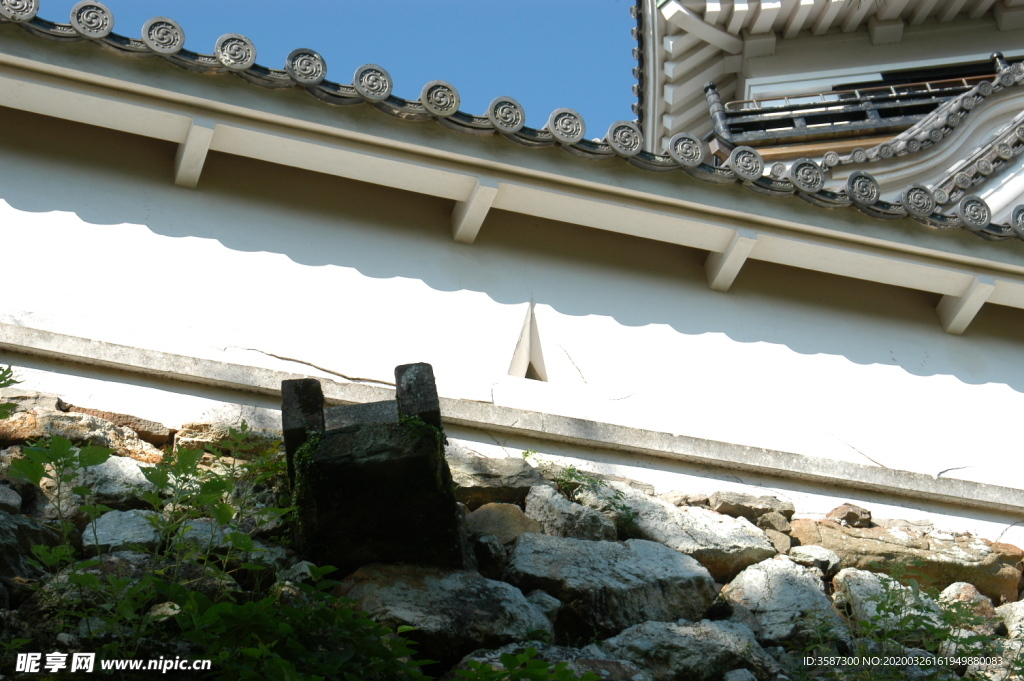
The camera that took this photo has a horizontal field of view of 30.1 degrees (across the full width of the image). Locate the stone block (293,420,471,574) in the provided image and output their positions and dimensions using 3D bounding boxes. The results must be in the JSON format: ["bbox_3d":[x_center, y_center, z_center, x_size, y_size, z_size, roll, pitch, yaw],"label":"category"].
[{"bbox_3d":[-0.402,0.472,5.890,0.485,0.184,0.565,-6,-43,-3],"label":"stone block"}]

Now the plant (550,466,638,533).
[{"bbox_3d":[0.286,0.557,6.674,0.242,0.184,0.155,10,-46,-20],"label":"plant"}]

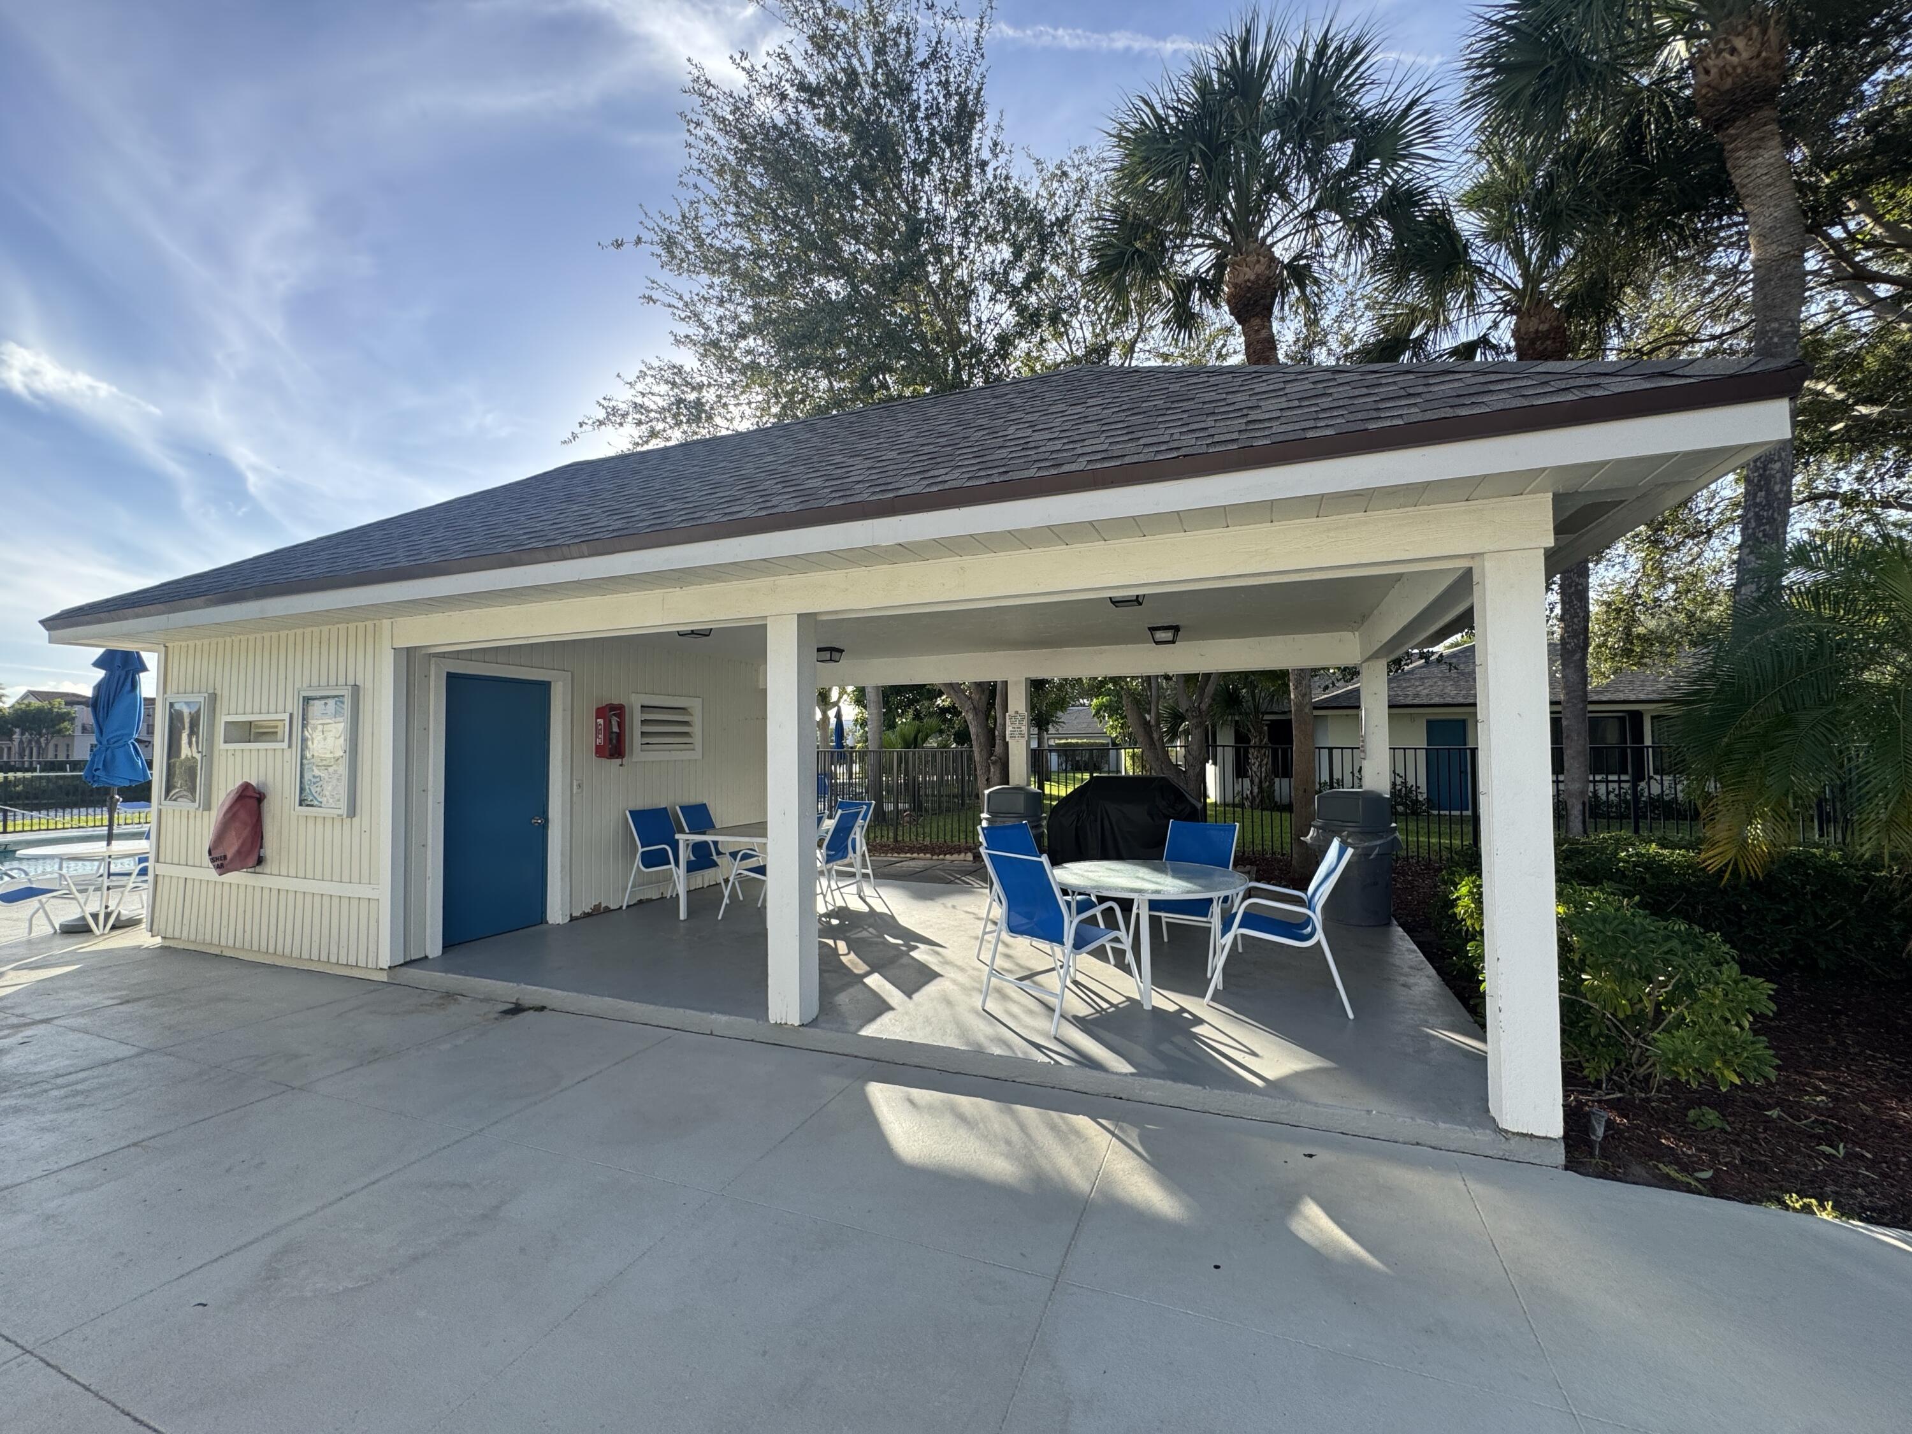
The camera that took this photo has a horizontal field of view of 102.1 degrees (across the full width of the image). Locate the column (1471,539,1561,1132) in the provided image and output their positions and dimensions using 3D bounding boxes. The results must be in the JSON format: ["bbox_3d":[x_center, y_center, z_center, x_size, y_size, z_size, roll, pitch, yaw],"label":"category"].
[{"bbox_3d":[2.178,0.468,3.010,0.190,2.179,0.190,-1,-2,22],"label":"column"}]

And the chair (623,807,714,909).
[{"bbox_3d":[-2.557,1.292,7.092,0.760,0.890,0.570,-1,-2,24],"label":"chair"}]

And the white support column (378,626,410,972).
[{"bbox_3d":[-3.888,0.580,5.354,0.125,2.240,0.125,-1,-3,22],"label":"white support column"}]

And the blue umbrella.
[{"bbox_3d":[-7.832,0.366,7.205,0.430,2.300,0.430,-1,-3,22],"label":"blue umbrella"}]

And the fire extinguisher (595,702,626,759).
[{"bbox_3d":[-3.127,0.135,7.019,0.150,0.485,0.225,-1,-3,22],"label":"fire extinguisher"}]

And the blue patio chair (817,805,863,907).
[{"bbox_3d":[-1.285,1.285,7.228,0.760,0.890,0.570,-1,-2,21],"label":"blue patio chair"}]

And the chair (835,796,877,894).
[{"bbox_3d":[-1.287,1.338,7.951,0.570,0.900,0.730,-2,-3,38],"label":"chair"}]

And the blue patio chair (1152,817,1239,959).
[{"bbox_3d":[1.570,1.194,5.274,0.570,0.890,0.760,-2,-2,36],"label":"blue patio chair"}]

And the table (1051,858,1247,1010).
[{"bbox_3d":[1.153,1.298,4.705,1.210,0.675,1.210,-1,-3,22],"label":"table"}]

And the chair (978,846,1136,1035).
[{"bbox_3d":[0.582,1.174,4.326,0.730,0.900,0.570,2,-3,-40],"label":"chair"}]

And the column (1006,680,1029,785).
[{"bbox_3d":[0.663,0.688,8.092,0.187,2.180,0.187,-1,-3,22],"label":"column"}]

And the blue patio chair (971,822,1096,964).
[{"bbox_3d":[0.587,1.201,5.216,0.570,0.890,0.760,1,-3,-42],"label":"blue patio chair"}]

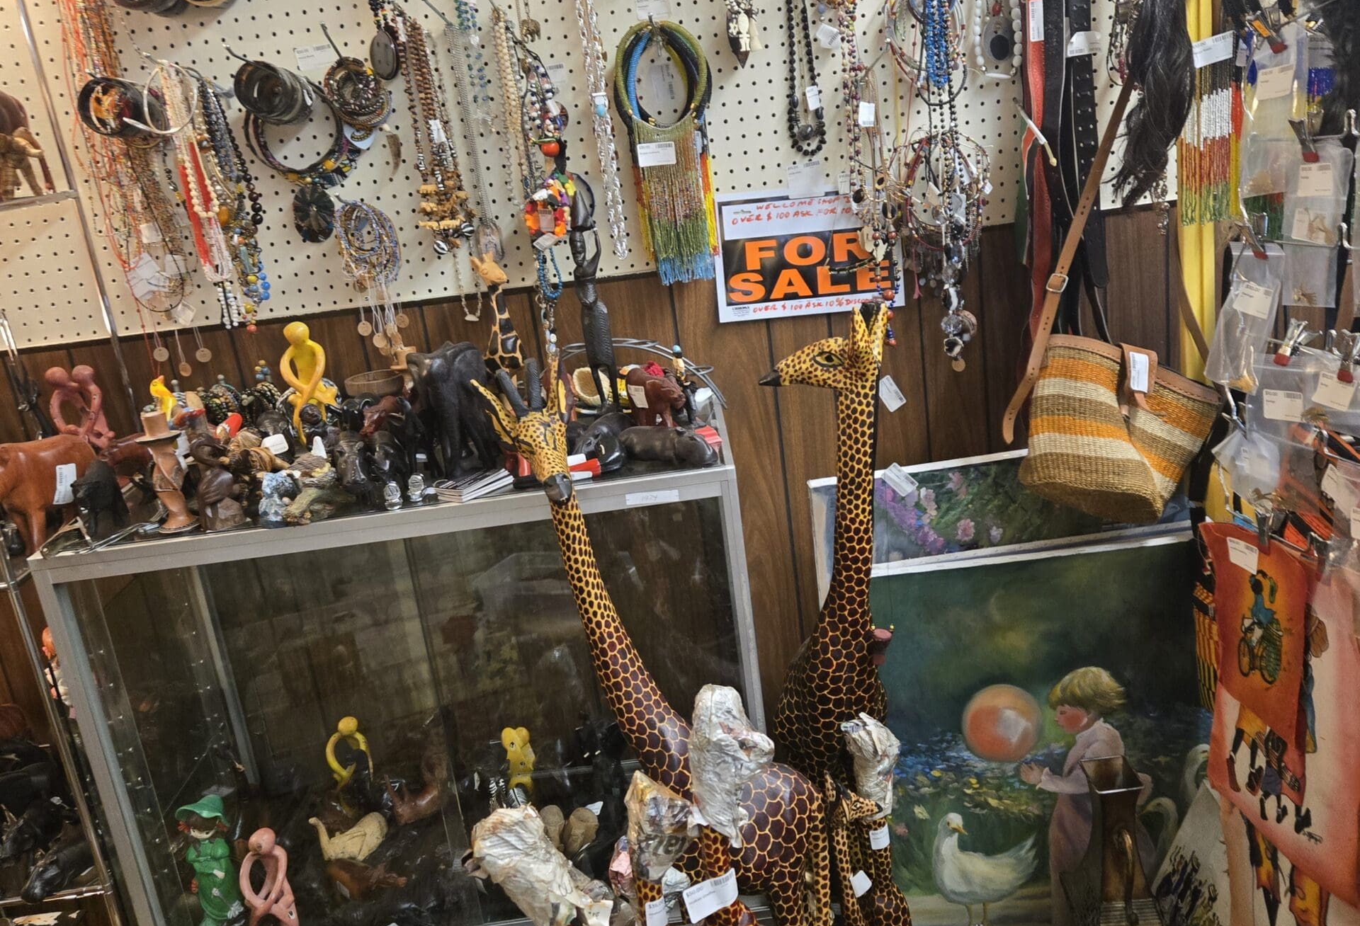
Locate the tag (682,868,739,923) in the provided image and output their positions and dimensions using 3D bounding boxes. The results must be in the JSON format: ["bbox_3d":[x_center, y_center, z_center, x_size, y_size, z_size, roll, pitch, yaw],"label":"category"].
[{"bbox_3d":[0.030,0.424,1.180,0.056,0.030,0.008,-18,-2,0],"label":"tag"}]

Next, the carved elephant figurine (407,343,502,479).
[{"bbox_3d":[-0.318,-0.085,1.714,0.108,0.176,0.155,-4,17,10],"label":"carved elephant figurine"}]

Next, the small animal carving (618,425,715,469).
[{"bbox_3d":[-0.015,-0.028,1.674,0.122,0.045,0.057,0,20,23],"label":"small animal carving"}]

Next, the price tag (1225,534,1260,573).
[{"bbox_3d":[0.654,0.108,1.400,0.002,0.032,0.056,-8,12,-6],"label":"price tag"}]

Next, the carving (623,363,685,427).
[{"bbox_3d":[-0.041,-0.100,1.833,0.088,0.088,0.046,2,21,27],"label":"carving"}]

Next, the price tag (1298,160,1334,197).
[{"bbox_3d":[0.644,-0.286,1.222,0.002,0.032,0.056,-8,13,-3],"label":"price tag"}]

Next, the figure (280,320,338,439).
[{"bbox_3d":[-0.552,-0.115,1.796,0.083,0.200,0.070,-7,17,0],"label":"figure"}]

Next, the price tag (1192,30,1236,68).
[{"bbox_3d":[0.677,-0.524,1.527,0.056,0.032,0.002,-20,23,-9],"label":"price tag"}]

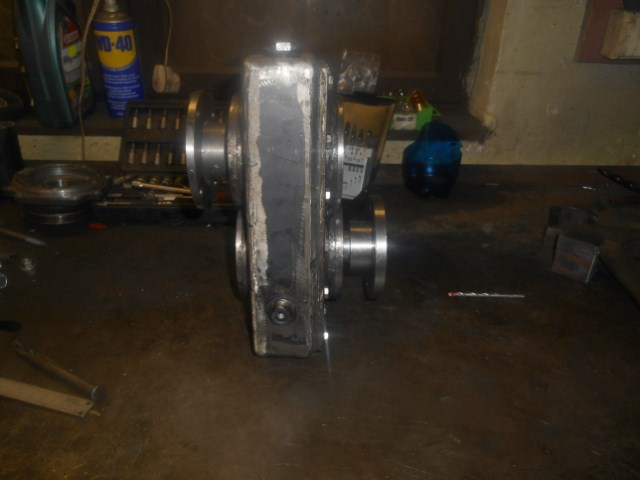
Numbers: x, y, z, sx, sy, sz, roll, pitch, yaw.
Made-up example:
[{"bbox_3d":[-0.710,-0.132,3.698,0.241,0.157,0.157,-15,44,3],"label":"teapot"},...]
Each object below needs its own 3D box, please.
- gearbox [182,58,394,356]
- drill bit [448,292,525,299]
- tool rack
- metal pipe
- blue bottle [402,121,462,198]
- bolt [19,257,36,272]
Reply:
[{"bbox_3d":[-0.018,-0.029,0.356,0.131,0.200,0.110,0,25,0],"label":"gearbox"},{"bbox_3d":[0.146,0.049,0.422,0.066,0.003,0.003,1,25,3],"label":"drill bit"},{"bbox_3d":[-0.188,-0.117,0.651,0.190,0.112,0.212,0,25,0],"label":"tool rack"},{"bbox_3d":[-0.181,0.089,0.327,0.097,0.011,0.011,14,28,28],"label":"metal pipe"},{"bbox_3d":[0.155,-0.113,0.664,0.078,0.094,0.078,0,25,0],"label":"blue bottle"},{"bbox_3d":[-0.283,0.022,0.468,0.015,0.014,0.015,0,25,0],"label":"bolt"}]

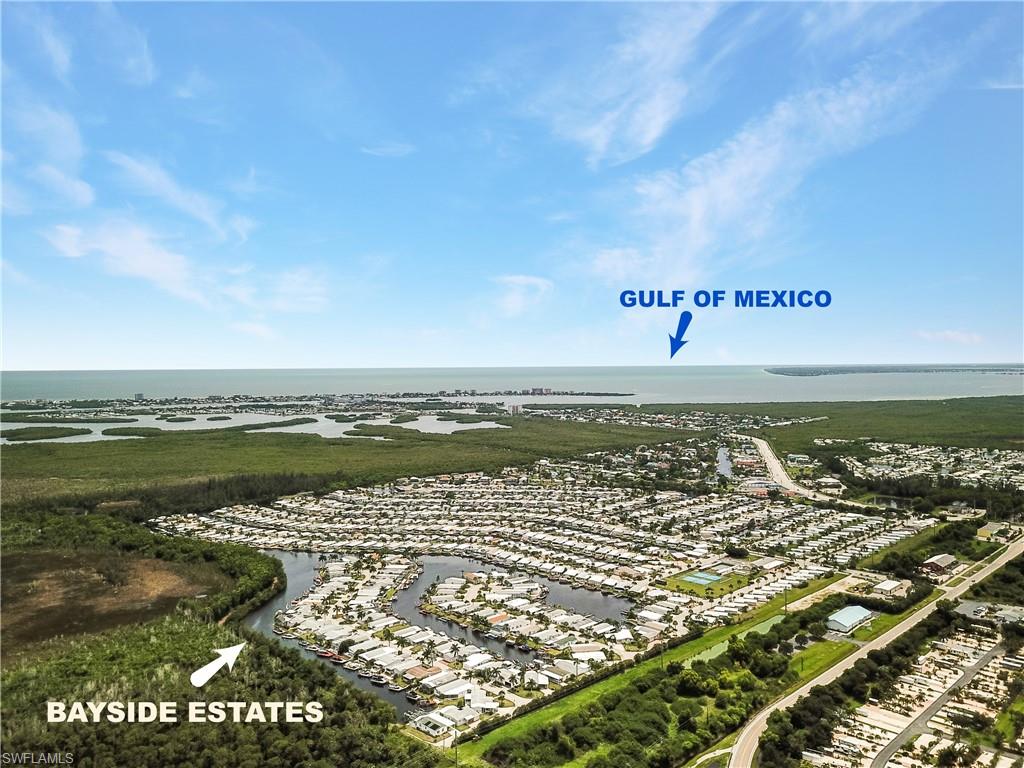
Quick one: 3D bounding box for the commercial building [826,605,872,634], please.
[{"bbox_3d":[251.008,174.886,574.578,45.600,7.572,18.096,-2,2,-44],"label":"commercial building"}]

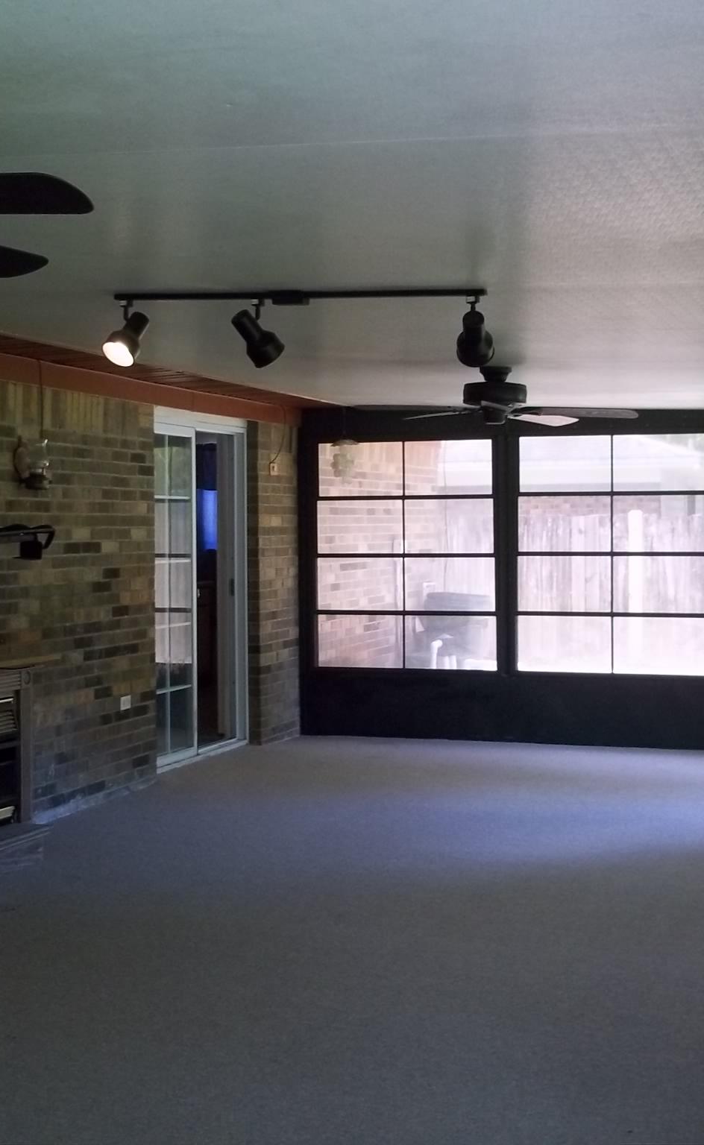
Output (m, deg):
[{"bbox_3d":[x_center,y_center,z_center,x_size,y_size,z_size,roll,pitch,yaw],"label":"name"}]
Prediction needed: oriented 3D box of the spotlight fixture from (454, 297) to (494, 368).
[{"bbox_3d":[0.385,-0.754,4.945,0.115,0.225,0.190,0,1,10],"label":"spotlight fixture"}]

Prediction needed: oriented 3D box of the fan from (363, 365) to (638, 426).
[{"bbox_3d":[0.680,-0.831,7.543,1.320,0.270,1.320,0,1,19],"label":"fan"}]

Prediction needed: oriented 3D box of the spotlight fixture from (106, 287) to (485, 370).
[{"bbox_3d":[-0.176,-0.788,5.104,1.290,0.260,0.220,0,1,19],"label":"spotlight fixture"}]

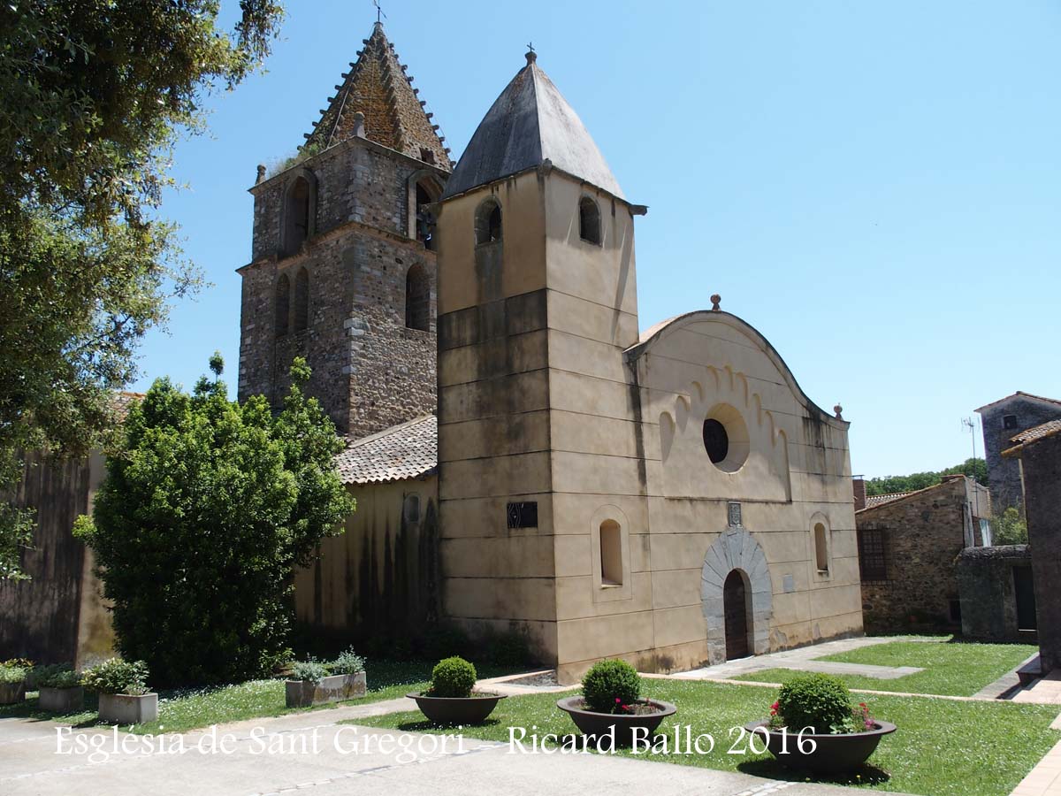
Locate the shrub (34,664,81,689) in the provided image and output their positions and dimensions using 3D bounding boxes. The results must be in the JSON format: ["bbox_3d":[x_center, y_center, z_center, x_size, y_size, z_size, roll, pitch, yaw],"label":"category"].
[{"bbox_3d":[-7.434,4.374,13.500,0.760,0.400,0.660,4,-11,-28],"label":"shrub"}]

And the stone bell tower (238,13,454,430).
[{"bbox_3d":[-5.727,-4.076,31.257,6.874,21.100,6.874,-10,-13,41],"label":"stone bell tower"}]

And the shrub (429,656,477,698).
[{"bbox_3d":[-1.108,3.956,12.150,0.670,0.580,0.670,0,-10,-5],"label":"shrub"}]

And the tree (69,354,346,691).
[{"bbox_3d":[-6.151,2.400,16.700,5.300,6.200,5.000,2,-10,-20],"label":"tree"}]

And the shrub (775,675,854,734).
[{"bbox_3d":[2.655,2.842,7.984,0.700,0.570,0.700,-1,-10,0],"label":"shrub"}]

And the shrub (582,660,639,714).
[{"bbox_3d":[0.976,3.476,10.350,0.700,0.660,0.700,-2,-10,5],"label":"shrub"}]

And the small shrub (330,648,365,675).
[{"bbox_3d":[-2.972,4.261,13.900,0.570,0.430,0.480,1,-10,-12],"label":"small shrub"}]

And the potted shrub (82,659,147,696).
[{"bbox_3d":[-6.108,4.109,12.600,0.920,0.520,0.820,3,-11,-25],"label":"potted shrub"}]

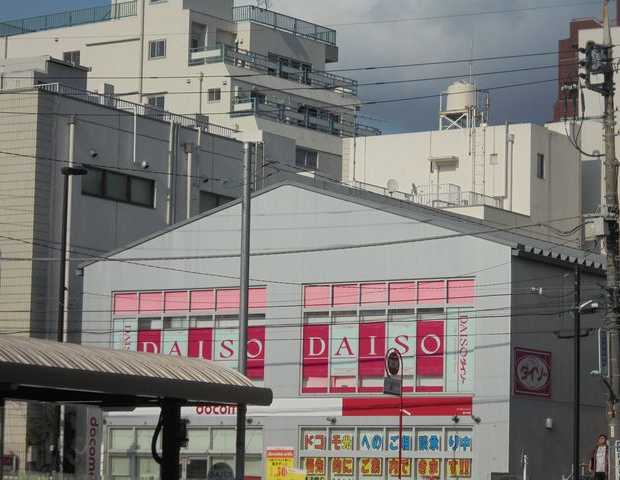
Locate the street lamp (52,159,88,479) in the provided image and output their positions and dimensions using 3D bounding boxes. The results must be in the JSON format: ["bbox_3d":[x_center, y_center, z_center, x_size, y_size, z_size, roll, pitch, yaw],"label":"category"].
[{"bbox_3d":[-5.668,2.252,53.033,0.630,8.000,0.320,0,-7,10],"label":"street lamp"}]

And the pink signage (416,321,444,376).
[{"bbox_3d":[3.094,2.790,58.114,0.810,1.420,0.050,-3,-8,33],"label":"pink signage"}]

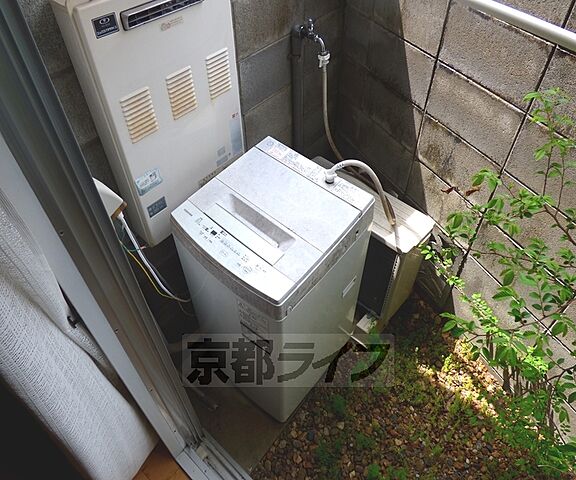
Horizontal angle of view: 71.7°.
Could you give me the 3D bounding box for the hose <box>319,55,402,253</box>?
[{"bbox_3d":[0.250,-0.362,1.588,0.310,0.480,0.700,-5,46,-5],"label":"hose"}]

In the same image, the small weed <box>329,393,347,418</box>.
[{"bbox_3d":[0.209,0.700,1.685,0.075,0.080,0.075,0,46,0],"label":"small weed"}]

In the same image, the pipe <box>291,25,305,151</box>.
[{"bbox_3d":[0.041,-0.464,1.964,0.055,1.100,0.055,0,46,0],"label":"pipe"}]

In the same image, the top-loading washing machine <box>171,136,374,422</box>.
[{"bbox_3d":[-0.054,0.204,1.590,0.490,0.940,0.510,33,55,27],"label":"top-loading washing machine"}]

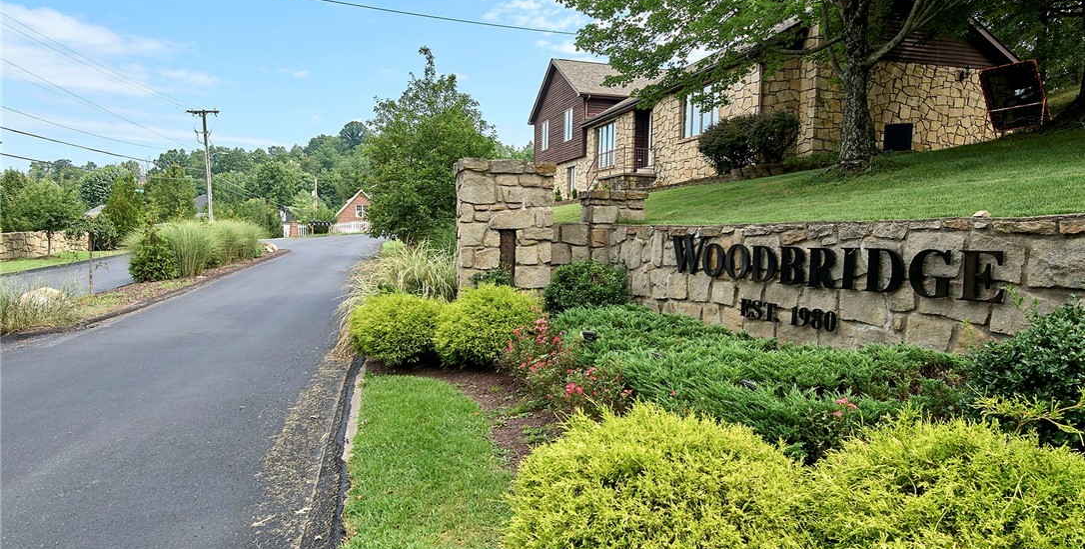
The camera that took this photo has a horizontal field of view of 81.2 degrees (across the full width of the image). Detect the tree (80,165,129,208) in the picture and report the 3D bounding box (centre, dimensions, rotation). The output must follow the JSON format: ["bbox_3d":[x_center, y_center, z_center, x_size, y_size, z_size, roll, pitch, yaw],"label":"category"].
[{"bbox_3d":[-45.810,-8.130,66.000,5.000,7.800,5.000,-2,5,-35],"label":"tree"}]

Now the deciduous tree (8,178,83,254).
[{"bbox_3d":[-19.211,-2.205,24.500,2.700,3.150,2.700,-2,5,-38],"label":"deciduous tree"}]

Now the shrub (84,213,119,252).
[{"bbox_3d":[-19.827,-1.935,28.500,1.450,1.800,1.400,-2,5,-35],"label":"shrub"}]

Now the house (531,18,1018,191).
[{"bbox_3d":[6.627,-6.883,27.189,10.500,7.900,22.300,0,4,-17],"label":"house"}]

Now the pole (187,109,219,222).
[{"bbox_3d":[-24.847,-7.348,47.000,2.400,9.820,0.450,-4,0,-14],"label":"pole"}]

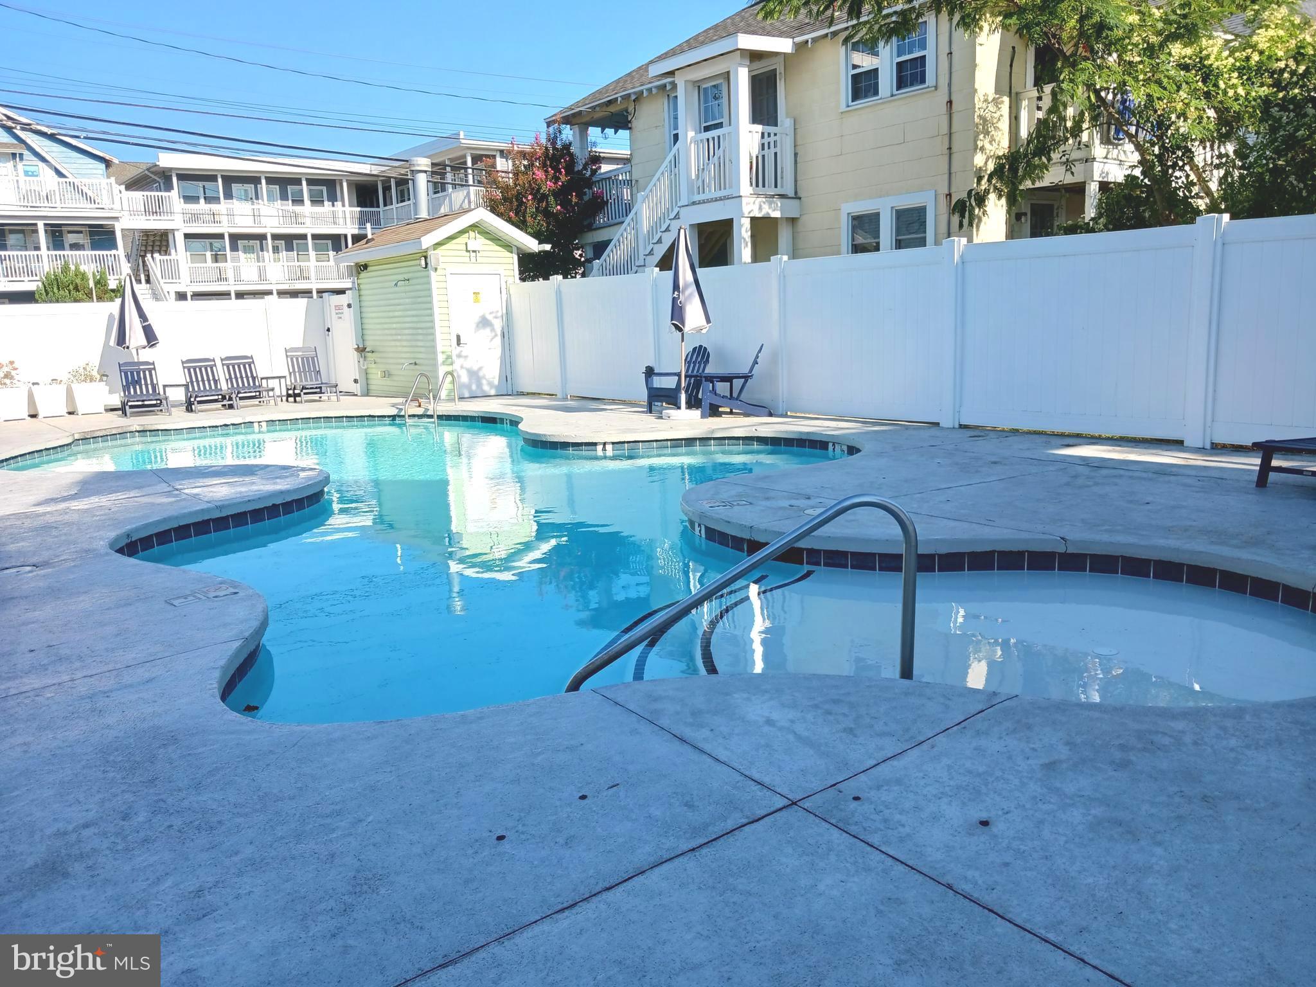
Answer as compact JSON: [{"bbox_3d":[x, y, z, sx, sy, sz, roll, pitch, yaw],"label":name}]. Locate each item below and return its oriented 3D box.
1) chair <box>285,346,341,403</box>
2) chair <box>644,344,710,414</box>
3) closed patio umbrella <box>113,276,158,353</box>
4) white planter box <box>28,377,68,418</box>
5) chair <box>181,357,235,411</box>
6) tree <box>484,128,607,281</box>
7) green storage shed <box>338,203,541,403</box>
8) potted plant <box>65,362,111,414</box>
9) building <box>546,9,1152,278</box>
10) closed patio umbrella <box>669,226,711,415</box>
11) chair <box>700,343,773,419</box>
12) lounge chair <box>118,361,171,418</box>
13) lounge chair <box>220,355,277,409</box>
[{"bbox_3d":[-6.038,-2.063,17.805,0.670,0.880,1.500,-8,11,-30],"label":"chair"},{"bbox_3d":[0.347,-1.464,13.159,0.860,0.845,0.760,-11,13,-42],"label":"chair"},{"bbox_3d":[-8.765,-2.572,17.300,0.720,2.240,0.720,-10,12,-37],"label":"closed patio umbrella"},{"bbox_3d":[-9.799,-1.489,16.500,0.500,0.530,0.500,-10,13,-36],"label":"white planter box"},{"bbox_3d":[-7.309,-1.805,16.687,0.670,0.840,1.500,-8,11,-30],"label":"chair"},{"bbox_3d":[-2.142,-4.567,19.823,2.250,4.835,2.250,-2,10,0],"label":"tree"},{"bbox_3d":[-3.878,-3.262,17.996,2.090,3.030,3.550,-10,12,-37],"label":"green storage shed"},{"bbox_3d":[-9.236,-1.717,16.562,0.560,0.840,0.550,-10,12,-37],"label":"potted plant"},{"bbox_3d":[4.534,-6.105,18.918,7.600,7.700,12.200,-10,12,-37],"label":"building"},{"bbox_3d":[0.350,-2.069,12.451,0.530,2.281,0.500,-2,10,0],"label":"closed patio umbrella"},{"bbox_3d":[0.966,-1.405,12.627,0.900,0.890,0.760,-1,10,4],"label":"chair"},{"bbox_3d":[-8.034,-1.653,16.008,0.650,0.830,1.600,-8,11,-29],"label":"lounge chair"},{"bbox_3d":[-6.834,-1.896,17.117,0.670,0.840,1.500,-8,11,-30],"label":"lounge chair"}]

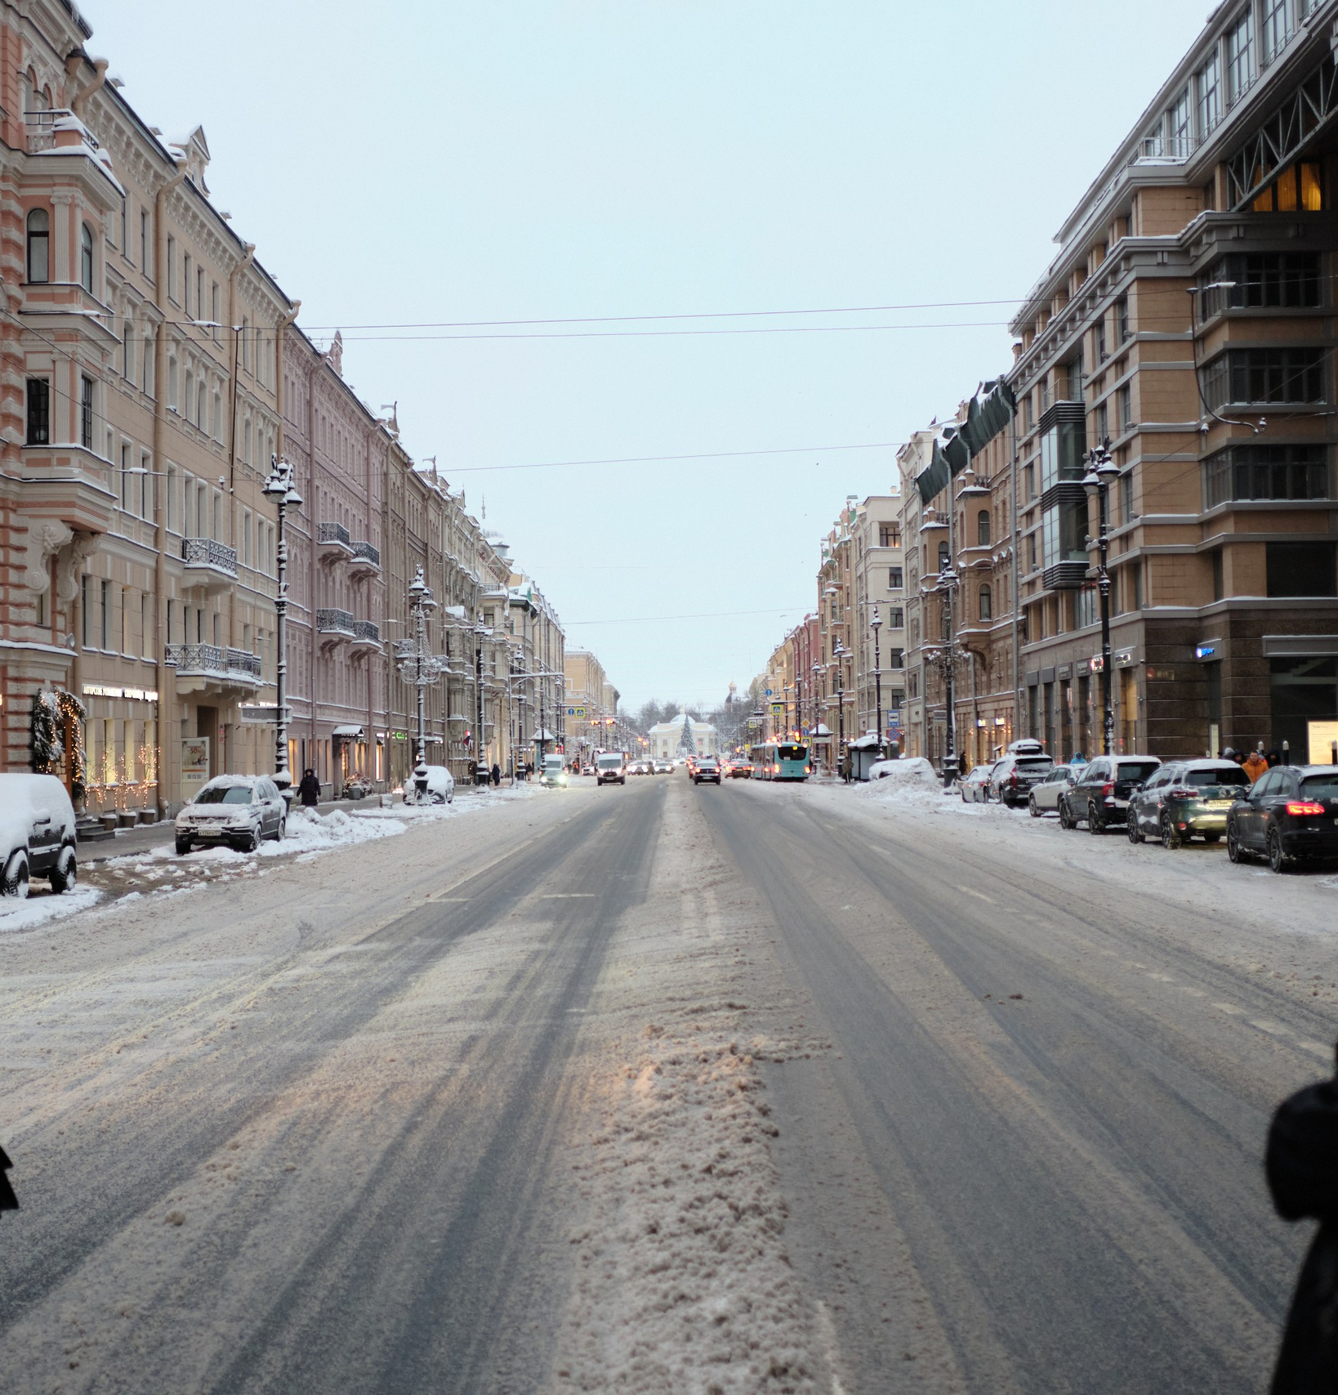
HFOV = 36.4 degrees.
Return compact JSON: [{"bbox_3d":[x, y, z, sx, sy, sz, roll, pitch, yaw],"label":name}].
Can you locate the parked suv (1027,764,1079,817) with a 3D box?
[{"bbox_3d":[12.175,2.734,60.615,1.820,1.560,4.450,-1,-2,-6],"label":"parked suv"}]

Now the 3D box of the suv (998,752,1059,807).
[{"bbox_3d":[12.426,2.951,71.920,1.815,1.840,4.785,-1,-2,0],"label":"suv"}]

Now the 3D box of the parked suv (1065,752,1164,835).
[{"bbox_3d":[11.048,2.413,50.056,1.860,1.770,4.650,-1,-2,-2],"label":"parked suv"}]

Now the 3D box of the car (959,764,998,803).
[{"bbox_3d":[13.160,3.493,82.051,1.800,1.500,4.450,-1,-2,-2],"label":"car"}]

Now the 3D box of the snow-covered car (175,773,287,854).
[{"bbox_3d":[-10.204,2.743,48.001,1.890,1.770,4.750,-1,-2,-1],"label":"snow-covered car"}]

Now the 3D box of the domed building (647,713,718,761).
[{"bbox_3d":[4.524,12.373,628.996,21.800,17.200,18.000,-1,-2,0],"label":"domed building"}]

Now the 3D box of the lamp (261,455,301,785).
[{"bbox_3d":[-10.198,-1.349,53.846,0.800,10.100,2.600,-1,-2,0],"label":"lamp"}]

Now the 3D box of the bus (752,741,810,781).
[{"bbox_3d":[8.638,5.112,159.011,2.520,2.950,12.000,-1,-2,-6],"label":"bus"}]

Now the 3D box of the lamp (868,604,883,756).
[{"bbox_3d":[11.956,-0.145,116.346,0.800,10.100,2.600,-1,-2,0],"label":"lamp"}]

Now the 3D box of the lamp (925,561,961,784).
[{"bbox_3d":[11.987,-0.926,86.846,0.800,10.100,2.600,-1,-2,0],"label":"lamp"}]

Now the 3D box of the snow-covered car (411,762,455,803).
[{"bbox_3d":[-10.737,3.859,90.028,1.780,1.600,4.300,-1,-2,0],"label":"snow-covered car"}]

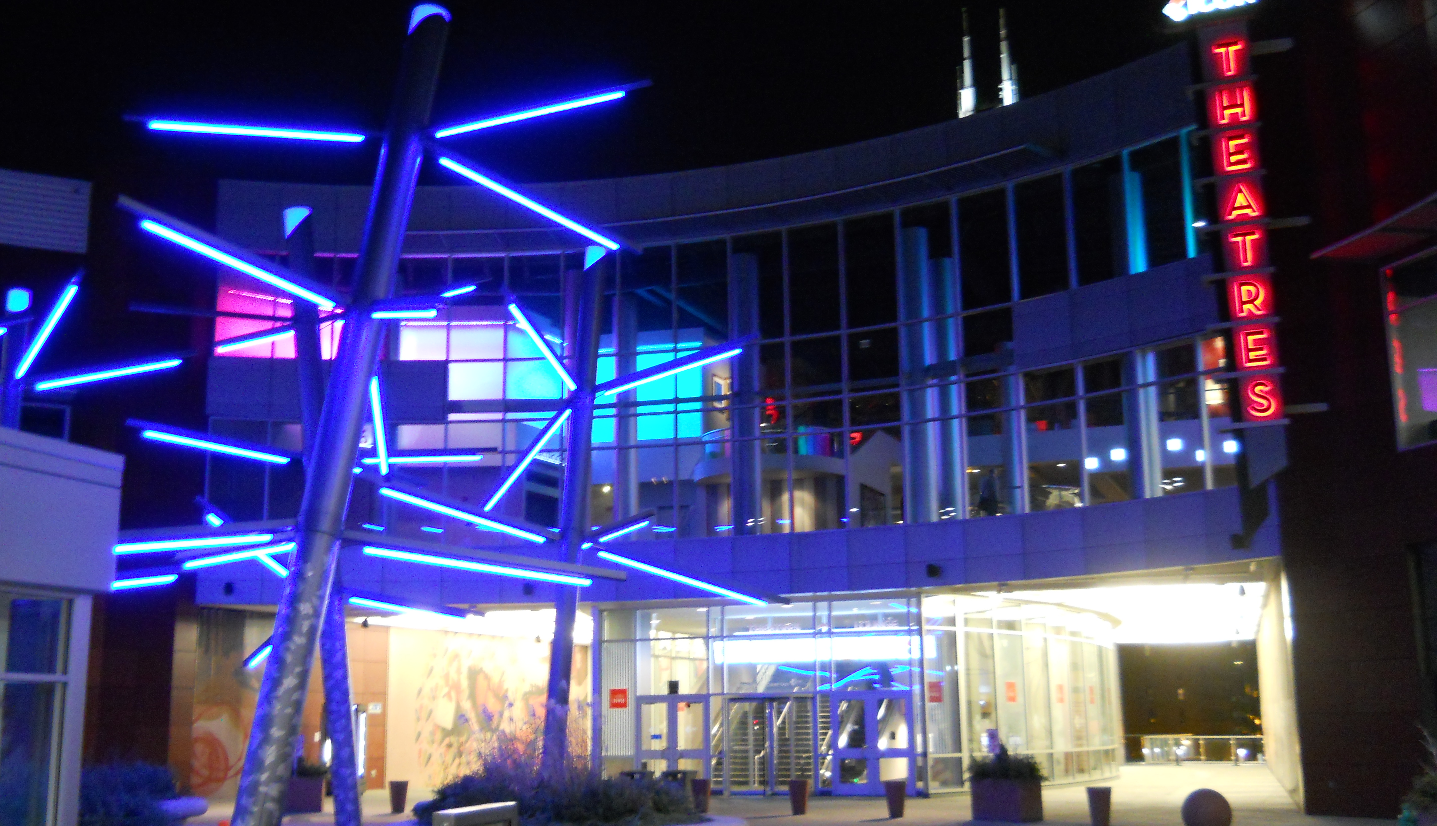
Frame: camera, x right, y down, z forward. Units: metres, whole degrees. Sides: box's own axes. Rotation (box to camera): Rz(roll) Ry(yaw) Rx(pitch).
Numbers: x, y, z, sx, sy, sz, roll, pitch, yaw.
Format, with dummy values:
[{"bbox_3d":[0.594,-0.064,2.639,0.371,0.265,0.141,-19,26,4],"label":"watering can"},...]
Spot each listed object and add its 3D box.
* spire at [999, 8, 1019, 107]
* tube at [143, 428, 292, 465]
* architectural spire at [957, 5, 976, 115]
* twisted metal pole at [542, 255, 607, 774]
[{"bbox_3d":[212.123,-263.022,1138.552,11.000,81.200,11.000,-1,-11,0],"label":"spire"},{"bbox_3d":[-7.566,0.531,23.250,2.160,0.120,0.120,13,-16,-25],"label":"tube"},{"bbox_3d":[185.411,-263.519,1143.872,11.000,85.000,11.000,-1,-11,0],"label":"architectural spire"},{"bbox_3d":[-2.173,1.791,22.867,0.320,8.740,0.320,3,-15,0],"label":"twisted metal pole"}]

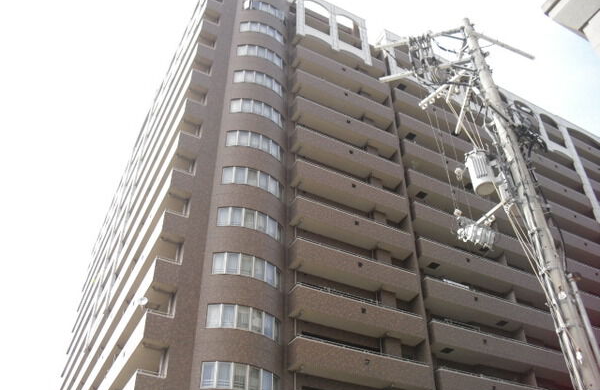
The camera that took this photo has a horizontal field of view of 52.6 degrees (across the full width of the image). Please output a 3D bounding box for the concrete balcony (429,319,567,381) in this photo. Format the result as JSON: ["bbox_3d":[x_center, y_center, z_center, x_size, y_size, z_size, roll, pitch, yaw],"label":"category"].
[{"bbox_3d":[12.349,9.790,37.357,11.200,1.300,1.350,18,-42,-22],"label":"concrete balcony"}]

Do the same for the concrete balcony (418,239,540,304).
[{"bbox_3d":[12.148,5.108,40.820,10.667,1.328,1.100,18,-43,-20],"label":"concrete balcony"}]

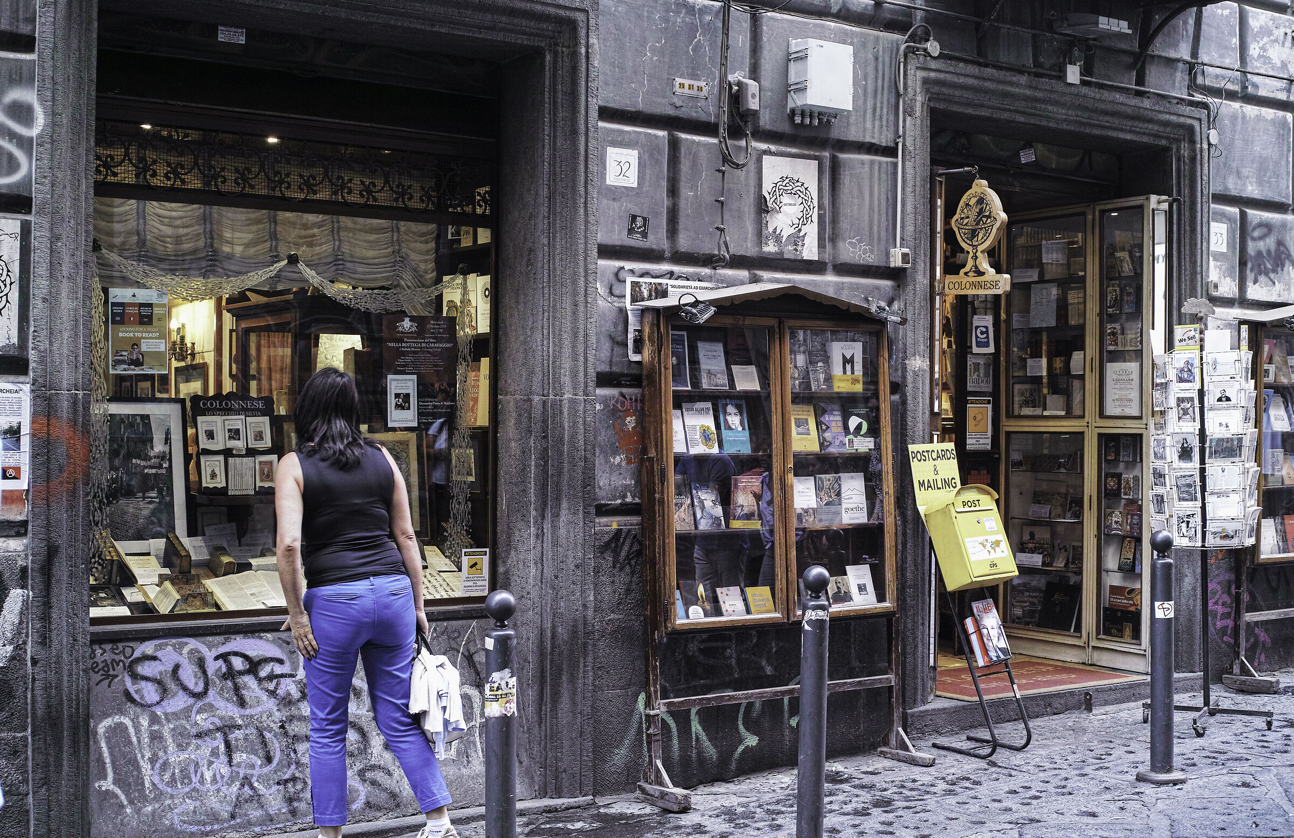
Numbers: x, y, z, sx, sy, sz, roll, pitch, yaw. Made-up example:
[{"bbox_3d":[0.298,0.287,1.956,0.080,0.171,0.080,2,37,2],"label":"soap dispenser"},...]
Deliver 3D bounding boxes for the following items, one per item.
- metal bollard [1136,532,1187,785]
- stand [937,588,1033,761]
[{"bbox_3d":[2.059,0.943,6.464,0.203,0.989,0.203,1,-1,-33],"label":"metal bollard"},{"bbox_3d":[1.487,1.089,7.095,0.310,0.730,0.420,1,-1,-33],"label":"stand"}]

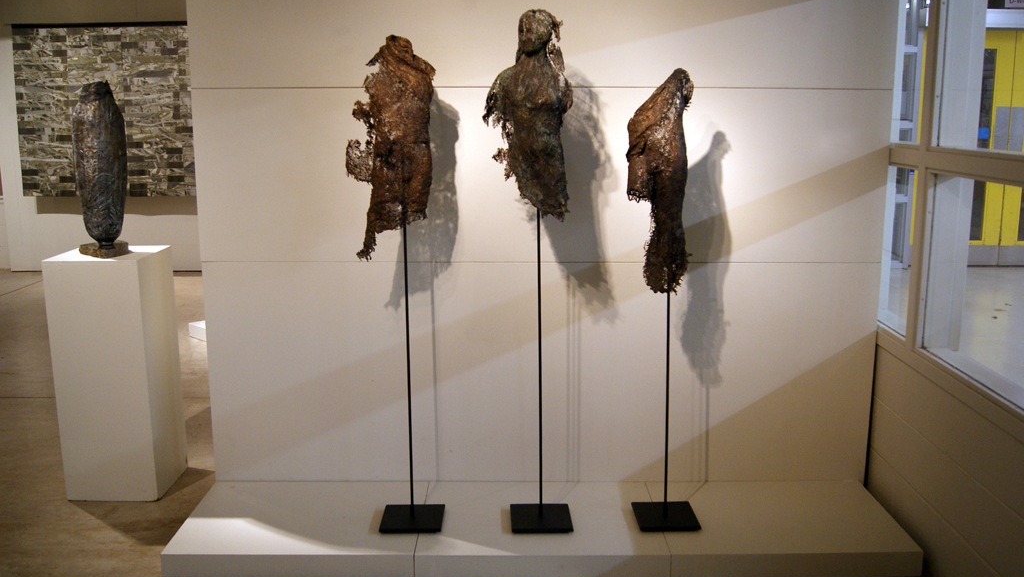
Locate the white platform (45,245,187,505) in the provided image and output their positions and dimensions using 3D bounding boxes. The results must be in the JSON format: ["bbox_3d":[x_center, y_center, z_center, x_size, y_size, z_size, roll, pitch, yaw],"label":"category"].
[{"bbox_3d":[-1.569,0.331,3.761,0.350,0.953,0.349,0,11,0],"label":"white platform"}]

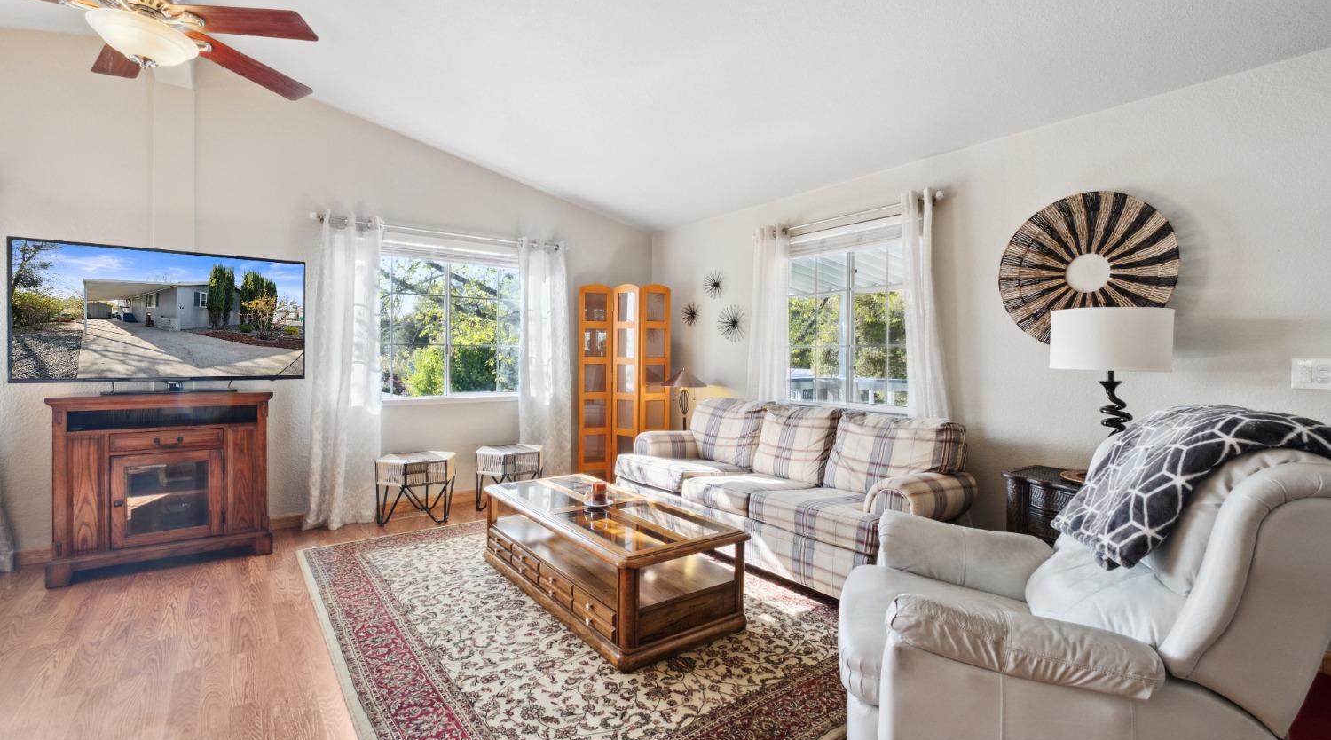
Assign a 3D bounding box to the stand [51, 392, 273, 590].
[{"bbox_3d":[-2.756,0.600,3.131,0.905,0.920,0.470,0,0,-33],"label":"stand"}]

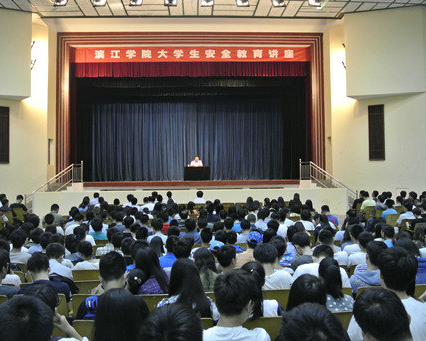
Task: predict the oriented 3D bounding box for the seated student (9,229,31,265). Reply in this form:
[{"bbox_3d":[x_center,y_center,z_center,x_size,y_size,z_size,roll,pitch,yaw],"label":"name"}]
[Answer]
[{"bbox_3d":[-2.760,1.470,6.250,0.500,1.250,0.750,-1,0,3],"label":"seated student"}]

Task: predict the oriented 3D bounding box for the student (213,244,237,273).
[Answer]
[{"bbox_3d":[0.139,1.450,4.862,0.480,1.270,0.750,0,-1,-2],"label":"student"}]

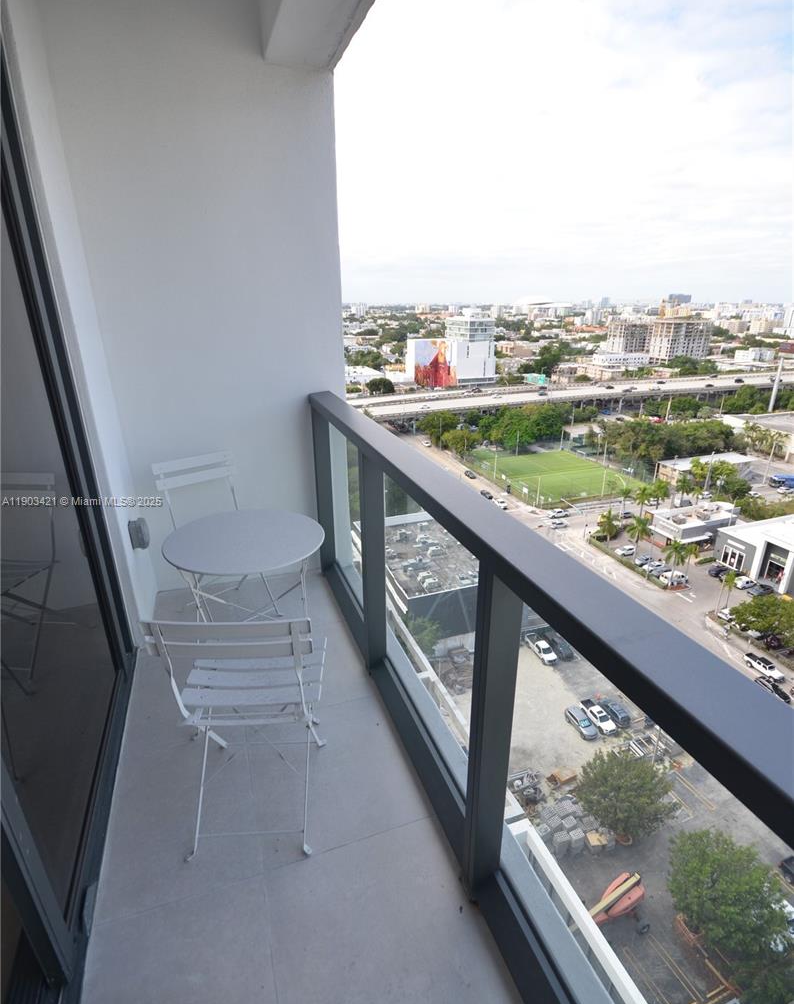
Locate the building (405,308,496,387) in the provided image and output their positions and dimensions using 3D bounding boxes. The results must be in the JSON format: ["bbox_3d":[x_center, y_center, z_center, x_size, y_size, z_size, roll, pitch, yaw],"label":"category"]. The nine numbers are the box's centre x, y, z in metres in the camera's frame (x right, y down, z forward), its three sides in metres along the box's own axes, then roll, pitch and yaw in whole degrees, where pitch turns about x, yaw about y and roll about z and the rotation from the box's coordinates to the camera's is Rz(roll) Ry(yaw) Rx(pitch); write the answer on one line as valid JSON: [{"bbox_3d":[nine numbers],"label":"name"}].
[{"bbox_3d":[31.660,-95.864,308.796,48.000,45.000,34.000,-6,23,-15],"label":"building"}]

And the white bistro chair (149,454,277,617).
[{"bbox_3d":[-0.915,0.233,2.552,0.420,0.820,0.470,-17,28,-37],"label":"white bistro chair"}]

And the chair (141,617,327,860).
[{"bbox_3d":[-0.455,0.619,1.581,0.420,0.830,0.480,-1,22,-3],"label":"chair"}]

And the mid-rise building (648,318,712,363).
[{"bbox_3d":[235.033,-133.600,416.488,41.000,34.500,19.500,-8,23,-19],"label":"mid-rise building"}]

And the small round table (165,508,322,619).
[{"bbox_3d":[-0.595,0.471,2.109,0.600,0.710,0.600,0,22,0],"label":"small round table"}]

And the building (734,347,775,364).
[{"bbox_3d":[304.959,-125.200,425.742,24.000,12.000,16.500,-8,23,-19],"label":"building"}]

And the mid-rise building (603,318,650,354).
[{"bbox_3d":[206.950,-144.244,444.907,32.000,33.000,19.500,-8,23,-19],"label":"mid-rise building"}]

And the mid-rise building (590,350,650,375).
[{"bbox_3d":[180.083,-114.509,401.218,40.000,10.500,17.000,-8,23,-19],"label":"mid-rise building"}]

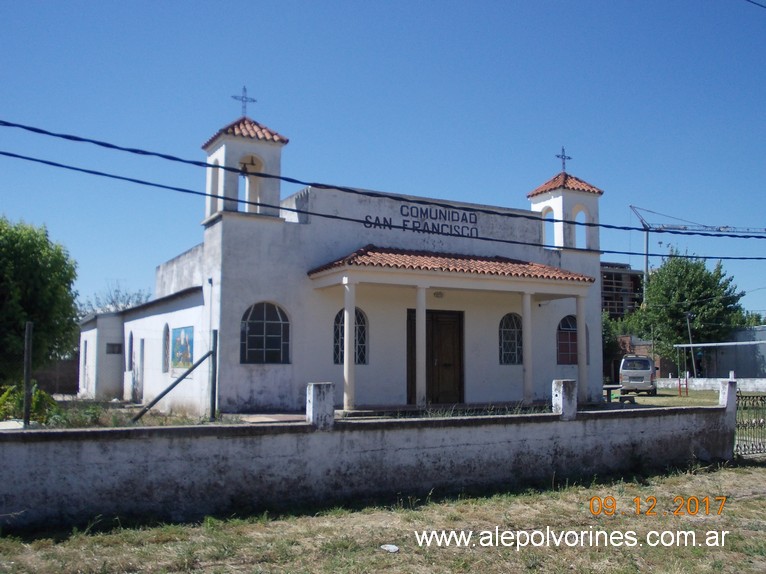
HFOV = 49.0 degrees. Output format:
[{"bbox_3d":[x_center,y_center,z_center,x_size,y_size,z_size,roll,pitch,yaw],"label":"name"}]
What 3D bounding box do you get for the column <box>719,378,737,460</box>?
[{"bbox_3d":[5.804,2.257,14.166,0.230,1.323,0.205,3,-7,-29],"label":"column"}]

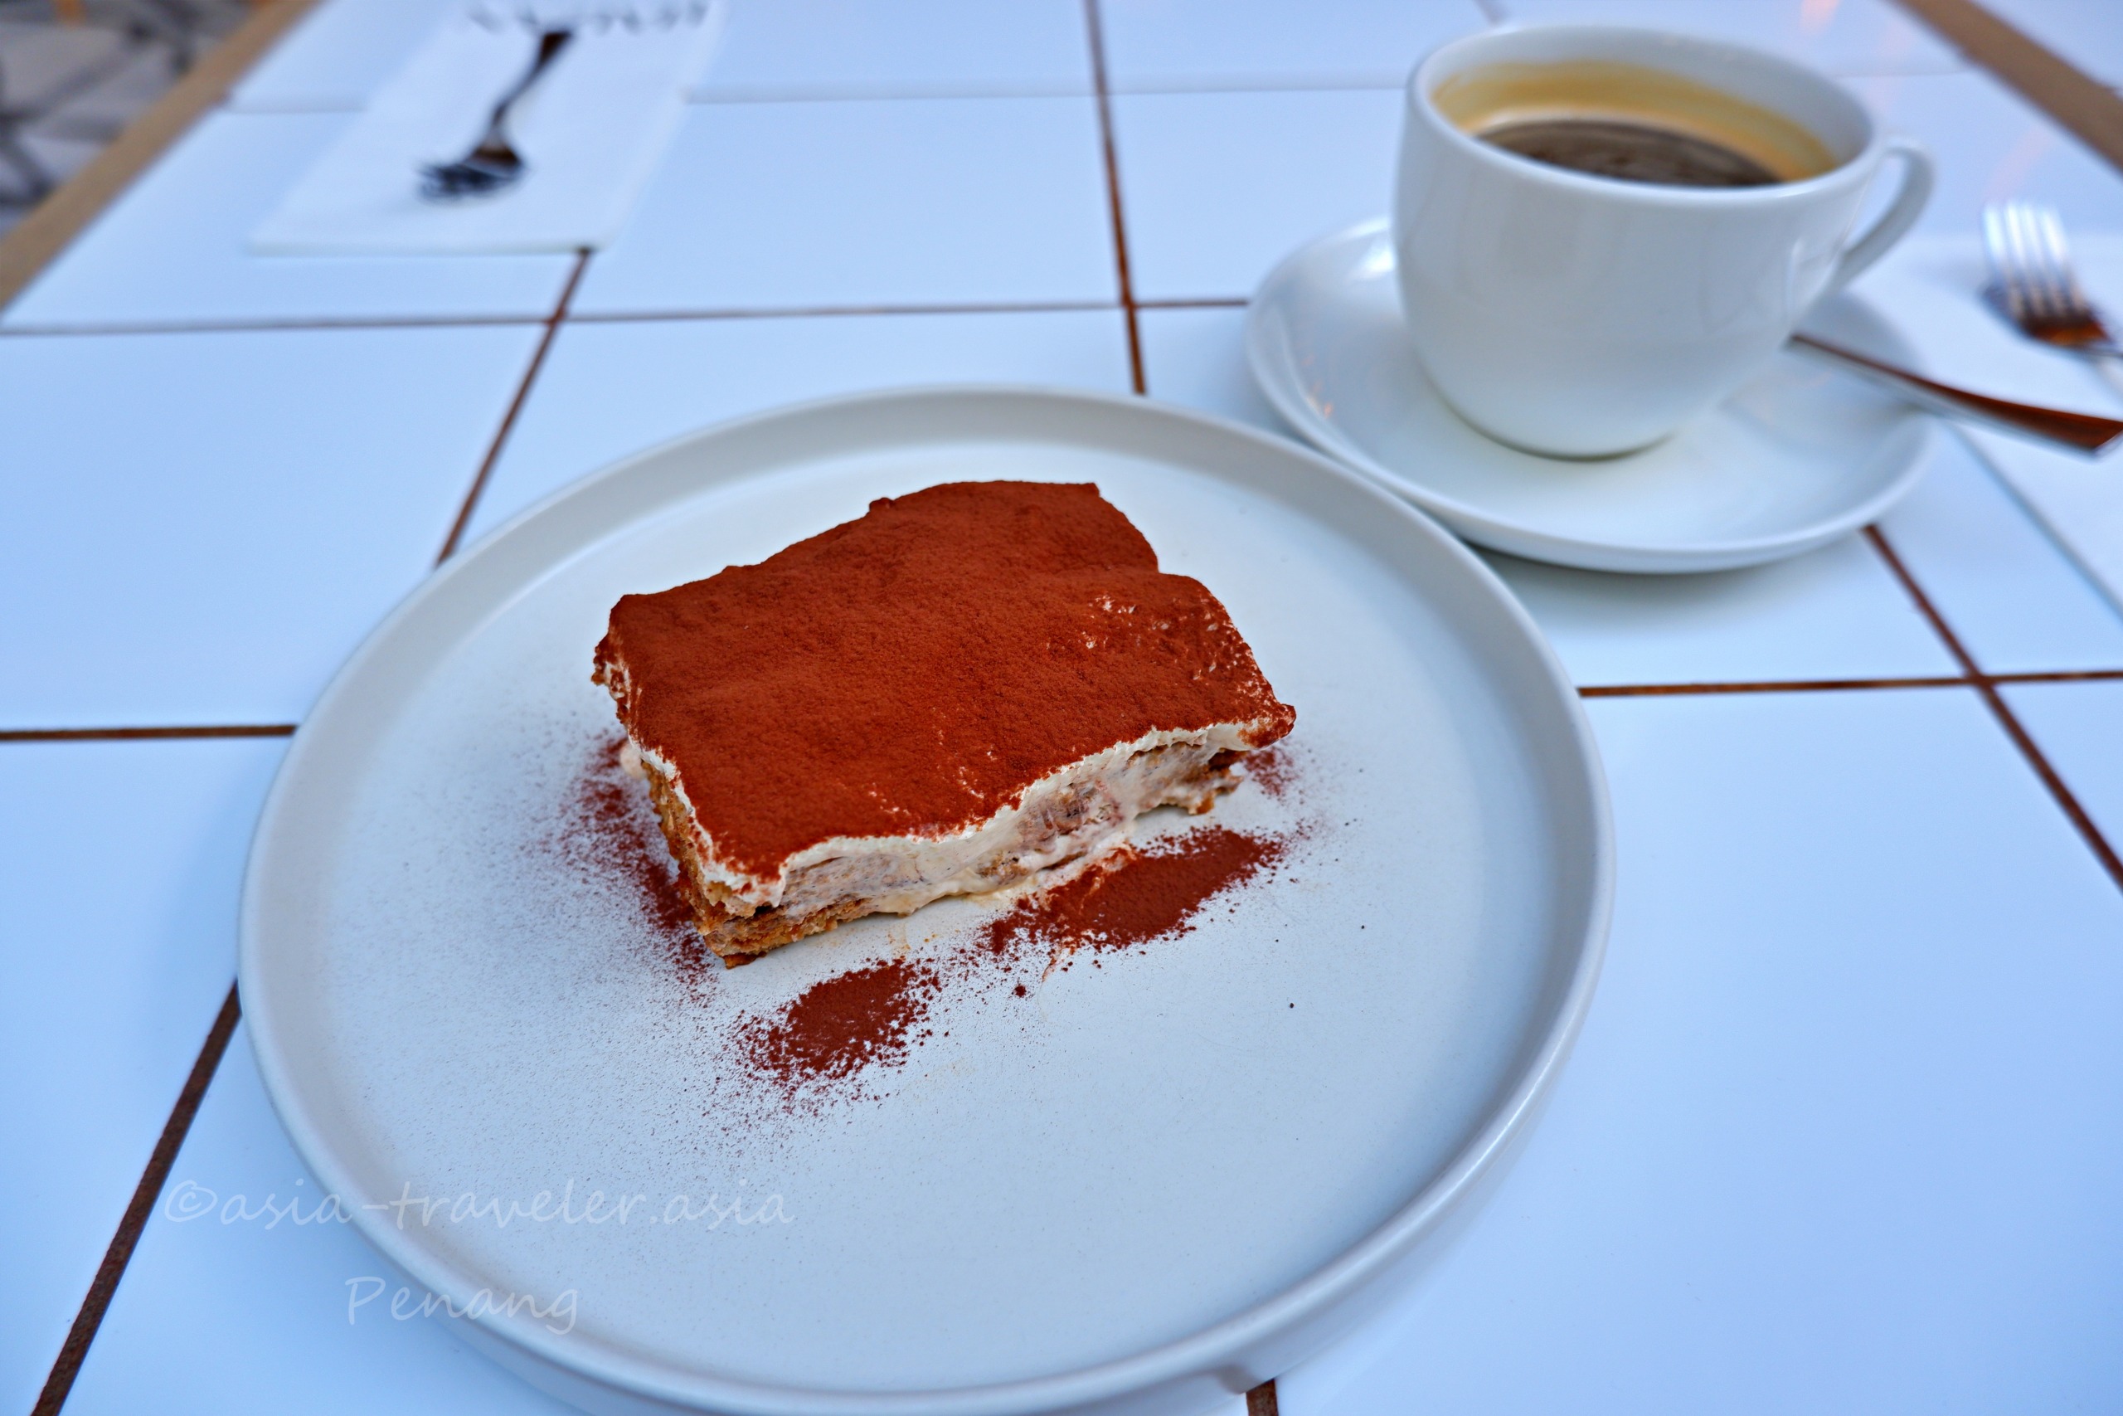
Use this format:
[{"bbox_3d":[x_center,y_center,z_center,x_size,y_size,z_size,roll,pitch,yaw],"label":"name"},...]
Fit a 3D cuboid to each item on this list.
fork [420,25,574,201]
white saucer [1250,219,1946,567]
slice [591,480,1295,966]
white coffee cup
[{"bbox_3d":[-0.184,-0.207,0.457,0.021,0.015,0.143,-2,45,-1],"label":"fork"},{"bbox_3d":[0.117,-0.074,0.316,0.148,0.021,0.148,0,45,0],"label":"white saucer"},{"bbox_3d":[-0.021,-0.001,0.231,0.091,0.024,0.069,-17,47,-16],"label":"slice"},{"bbox_3d":[0.126,-0.098,0.295,0.111,0.067,0.089,0,45,1],"label":"white coffee cup"}]

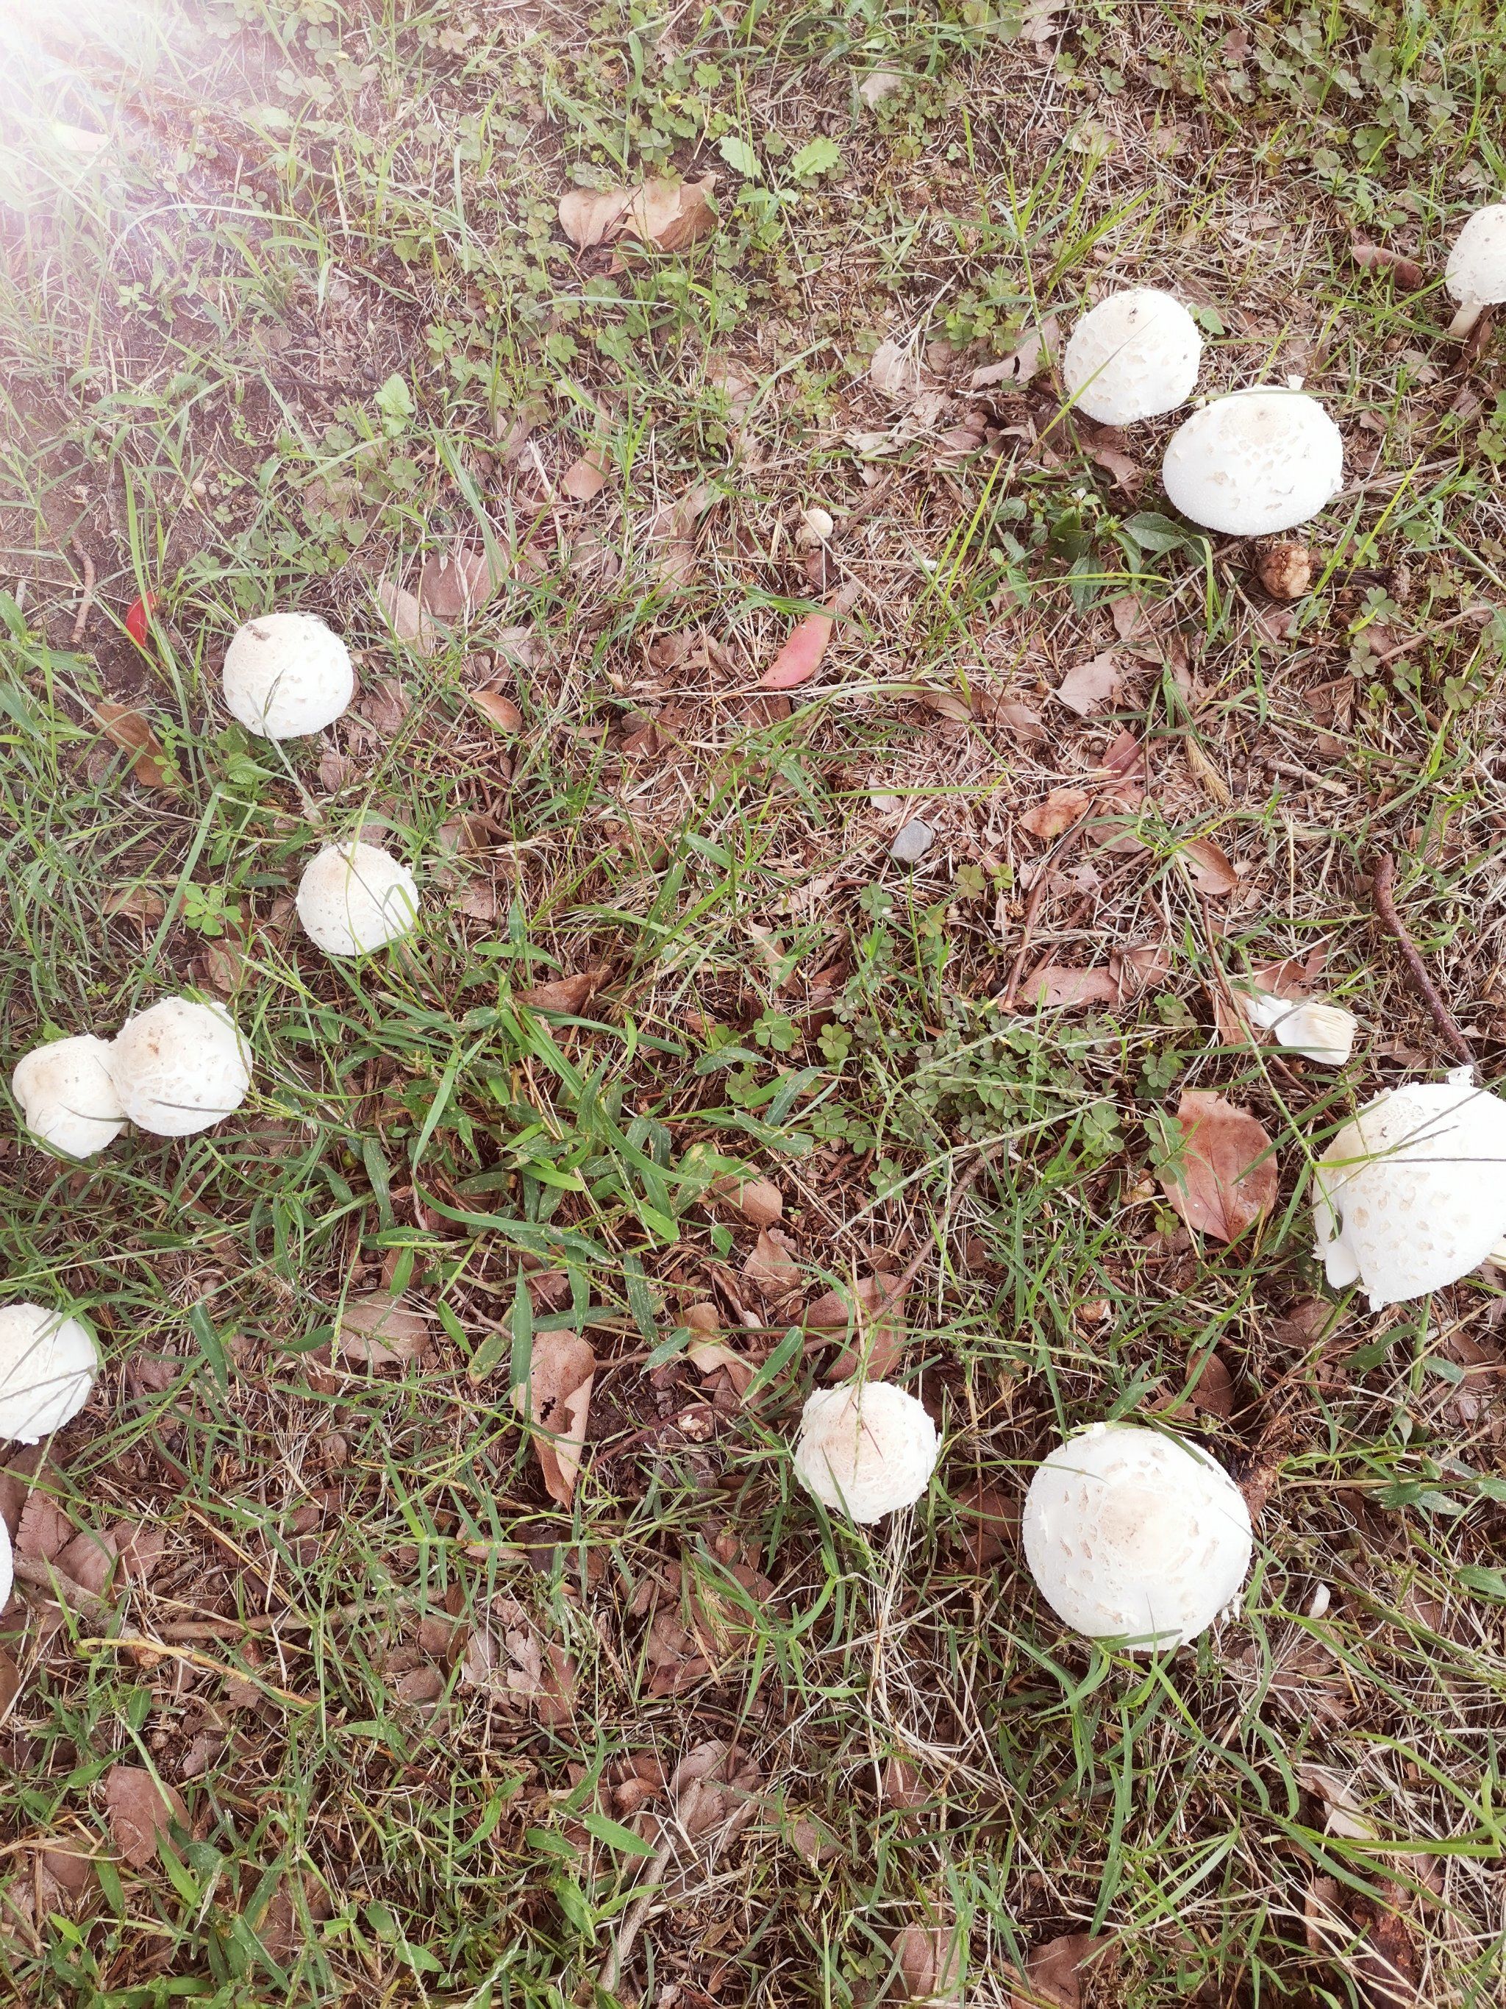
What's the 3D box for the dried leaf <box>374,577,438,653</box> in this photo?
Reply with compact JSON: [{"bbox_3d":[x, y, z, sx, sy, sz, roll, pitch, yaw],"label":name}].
[{"bbox_3d":[-0.252,-0.280,1.083,0.021,0.012,0.083,-31,67,-10],"label":"dried leaf"}]

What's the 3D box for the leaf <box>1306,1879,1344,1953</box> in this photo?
[{"bbox_3d":[0.275,0.436,0.723,0.018,0.012,0.036,0,61,0],"label":"leaf"}]

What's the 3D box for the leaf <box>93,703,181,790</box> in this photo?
[{"bbox_3d":[-0.409,-0.173,1.004,0.024,0.016,0.095,-32,65,-13],"label":"leaf"}]

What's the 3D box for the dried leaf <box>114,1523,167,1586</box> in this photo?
[{"bbox_3d":[-0.280,0.250,0.689,0.022,0.009,0.026,-5,62,-3],"label":"dried leaf"}]

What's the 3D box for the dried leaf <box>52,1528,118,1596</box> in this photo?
[{"bbox_3d":[-0.353,0.295,0.798,0.034,0.010,0.037,0,61,0],"label":"dried leaf"}]

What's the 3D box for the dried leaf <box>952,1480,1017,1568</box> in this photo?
[{"bbox_3d":[0.109,0.239,0.693,0.030,0.011,0.037,-1,62,-1],"label":"dried leaf"}]

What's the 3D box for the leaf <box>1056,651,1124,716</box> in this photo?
[{"bbox_3d":[0.222,-0.211,0.988,0.031,0.011,0.053,37,70,20],"label":"leaf"}]

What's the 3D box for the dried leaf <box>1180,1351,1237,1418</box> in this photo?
[{"bbox_3d":[0.249,0.208,0.821,0.029,0.012,0.030,17,68,12],"label":"dried leaf"}]

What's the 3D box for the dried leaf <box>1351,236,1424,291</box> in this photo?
[{"bbox_3d":[0.515,-0.601,1.222,0.064,0.016,0.037,38,71,16],"label":"dried leaf"}]

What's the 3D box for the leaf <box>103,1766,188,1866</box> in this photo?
[{"bbox_3d":[-0.257,0.341,0.639,0.030,0.011,0.043,-18,63,-9],"label":"leaf"}]

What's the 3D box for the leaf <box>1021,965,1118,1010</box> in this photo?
[{"bbox_3d":[0.199,-0.010,0.948,0.063,0.012,0.028,1,65,1],"label":"leaf"}]

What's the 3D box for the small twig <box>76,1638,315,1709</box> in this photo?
[{"bbox_3d":[-0.284,0.338,0.769,0.126,0.014,0.016,11,62,6],"label":"small twig"}]

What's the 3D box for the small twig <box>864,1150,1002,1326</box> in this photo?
[{"bbox_3d":[0.091,0.114,0.752,0.005,0.008,0.114,32,67,16],"label":"small twig"}]

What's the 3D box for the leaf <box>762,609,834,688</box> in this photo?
[{"bbox_3d":[0.034,-0.219,0.937,0.028,0.010,0.078,24,65,12],"label":"leaf"}]

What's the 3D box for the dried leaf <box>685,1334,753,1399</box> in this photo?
[{"bbox_3d":[-0.018,0.202,0.840,0.022,0.014,0.044,-33,67,-10],"label":"dried leaf"}]

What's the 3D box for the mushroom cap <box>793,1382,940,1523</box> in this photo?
[{"bbox_3d":[0.056,0.223,0.746,0.070,0.070,0.070,-1,62,3],"label":"mushroom cap"}]

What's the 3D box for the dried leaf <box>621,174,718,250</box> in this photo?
[{"bbox_3d":[-0.073,-0.701,1.335,0.084,0.028,0.078,0,61,0],"label":"dried leaf"}]

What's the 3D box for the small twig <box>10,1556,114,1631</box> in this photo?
[{"bbox_3d":[-0.375,0.317,0.818,0.071,0.011,0.016,20,68,13],"label":"small twig"}]

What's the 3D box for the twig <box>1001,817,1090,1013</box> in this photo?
[{"bbox_3d":[0.185,-0.060,0.951,0.006,0.008,0.148,21,69,13],"label":"twig"}]

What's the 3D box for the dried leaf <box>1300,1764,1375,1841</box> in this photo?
[{"bbox_3d":[0.247,0.339,0.639,0.039,0.012,0.013,38,68,18],"label":"dried leaf"}]

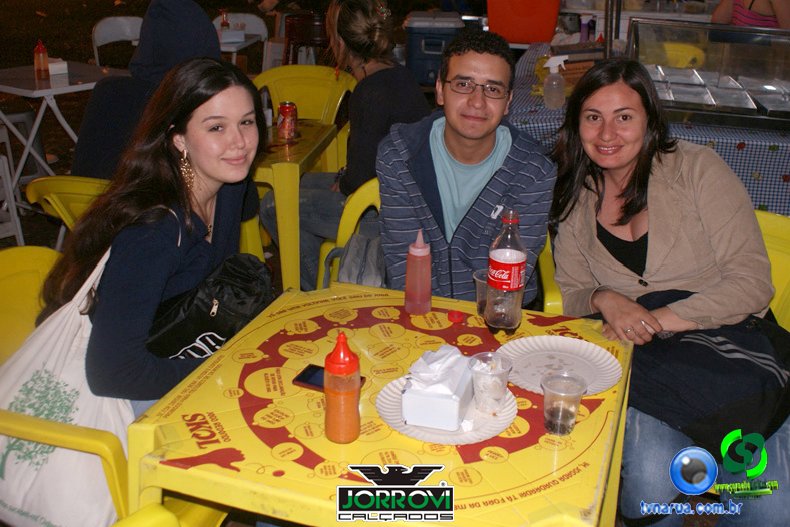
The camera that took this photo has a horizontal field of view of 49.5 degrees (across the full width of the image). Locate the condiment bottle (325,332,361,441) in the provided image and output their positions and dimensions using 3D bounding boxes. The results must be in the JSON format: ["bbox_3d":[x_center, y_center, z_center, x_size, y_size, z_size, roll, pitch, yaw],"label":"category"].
[{"bbox_3d":[-0.077,0.176,1.247,0.053,0.168,0.053,0,21,0],"label":"condiment bottle"}]

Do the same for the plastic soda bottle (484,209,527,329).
[{"bbox_3d":[0.203,0.016,1.573,0.070,0.234,0.070,7,22,18],"label":"plastic soda bottle"}]

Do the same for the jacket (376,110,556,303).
[{"bbox_3d":[0.175,-0.110,2.090,0.460,0.570,0.310,5,22,11],"label":"jacket"}]

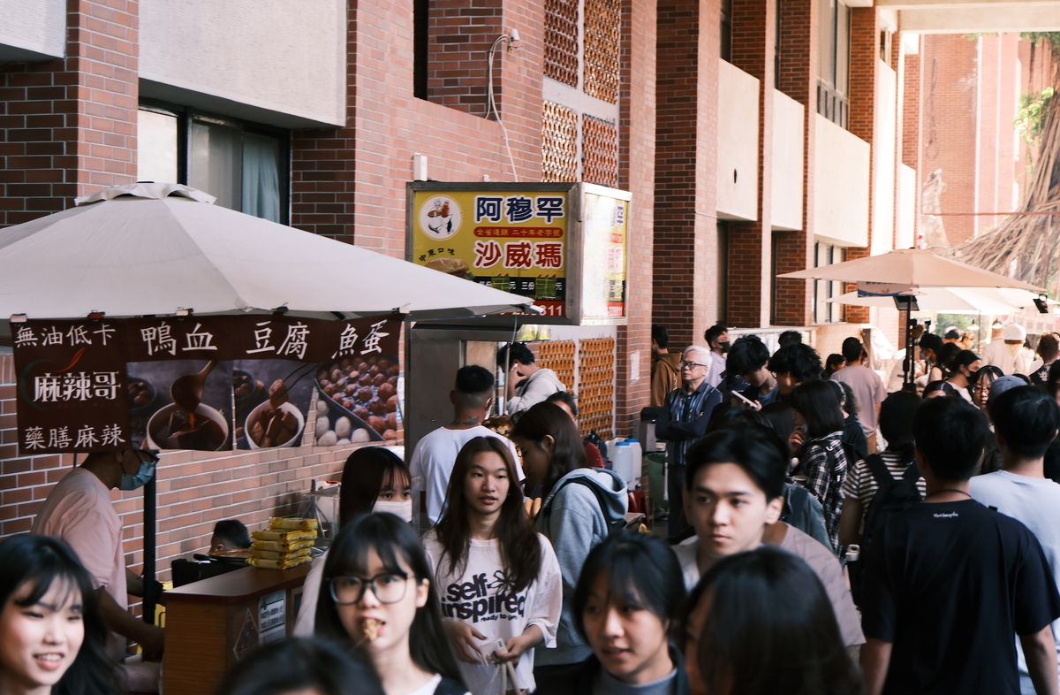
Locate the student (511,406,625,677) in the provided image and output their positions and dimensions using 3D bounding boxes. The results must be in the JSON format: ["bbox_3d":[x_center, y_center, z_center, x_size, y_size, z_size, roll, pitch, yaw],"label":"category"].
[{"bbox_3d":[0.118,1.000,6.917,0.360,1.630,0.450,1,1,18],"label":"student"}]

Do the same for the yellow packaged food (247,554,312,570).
[{"bbox_3d":[-0.815,0.693,6.714,0.125,0.032,0.200,1,1,19],"label":"yellow packaged food"}]

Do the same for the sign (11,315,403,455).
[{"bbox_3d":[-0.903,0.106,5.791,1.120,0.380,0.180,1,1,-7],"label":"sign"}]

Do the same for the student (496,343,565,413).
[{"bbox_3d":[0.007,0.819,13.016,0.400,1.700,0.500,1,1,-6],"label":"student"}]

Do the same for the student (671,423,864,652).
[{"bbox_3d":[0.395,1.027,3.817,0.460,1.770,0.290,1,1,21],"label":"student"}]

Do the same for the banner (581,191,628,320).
[{"bbox_3d":[0.346,-0.454,10.279,0.080,0.650,0.800,1,1,17],"label":"banner"}]

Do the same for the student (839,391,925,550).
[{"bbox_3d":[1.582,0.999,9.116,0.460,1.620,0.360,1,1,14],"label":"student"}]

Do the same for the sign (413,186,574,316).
[{"bbox_3d":[-0.193,-0.481,10.364,0.869,0.684,0.100,1,1,17],"label":"sign"}]

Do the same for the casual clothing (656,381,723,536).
[{"bbox_3d":[1.041,0.923,13.514,0.460,1.400,0.290,1,1,27],"label":"casual clothing"}]

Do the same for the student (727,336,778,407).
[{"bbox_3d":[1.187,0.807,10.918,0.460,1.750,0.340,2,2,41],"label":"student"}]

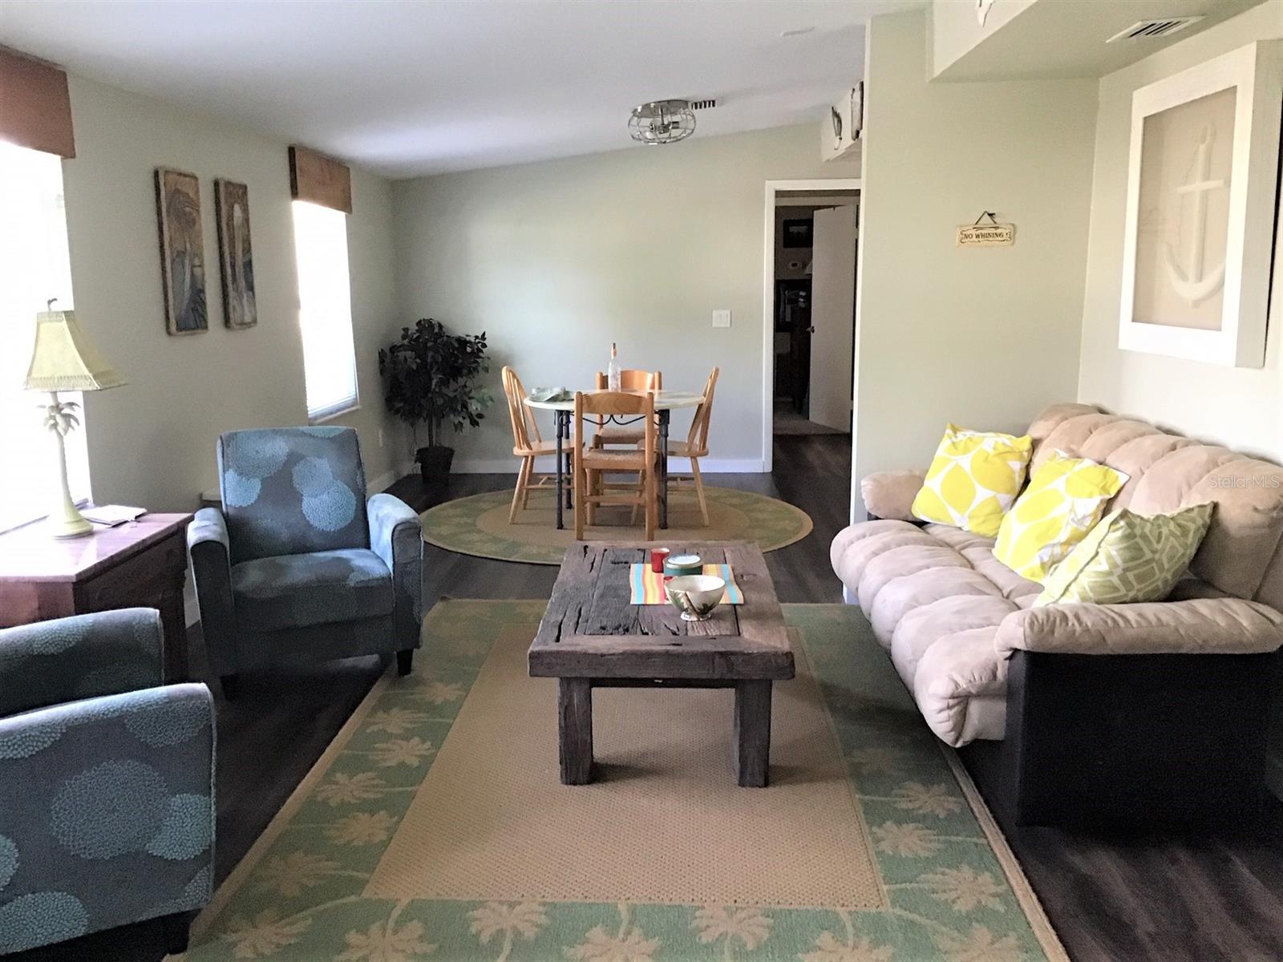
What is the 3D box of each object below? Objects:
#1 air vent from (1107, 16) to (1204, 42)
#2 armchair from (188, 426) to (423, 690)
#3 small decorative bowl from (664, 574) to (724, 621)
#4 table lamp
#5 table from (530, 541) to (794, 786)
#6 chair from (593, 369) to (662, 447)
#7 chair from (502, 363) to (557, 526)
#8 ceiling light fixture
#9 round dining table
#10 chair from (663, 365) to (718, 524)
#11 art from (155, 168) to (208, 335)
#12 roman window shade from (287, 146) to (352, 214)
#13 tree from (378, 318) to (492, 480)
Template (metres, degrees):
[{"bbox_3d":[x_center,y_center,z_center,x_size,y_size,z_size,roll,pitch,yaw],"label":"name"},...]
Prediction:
[{"bbox_3d":[1.681,-1.472,3.771,0.175,0.020,0.330,0,10,2],"label":"air vent"},{"bbox_3d":[-1.275,0.259,4.310,0.760,0.860,0.770,-5,11,-25],"label":"armchair"},{"bbox_3d":[0.166,0.363,3.489,0.186,0.105,0.186,0,10,2],"label":"small decorative bowl"},{"bbox_3d":[-1.725,-0.194,3.526,0.225,0.700,0.225,-1,10,-3],"label":"table lamp"},{"bbox_3d":[0.075,0.556,3.885,0.720,0.407,1.390,0,10,2],"label":"table"},{"bbox_3d":[-0.078,-0.281,7.420,0.440,0.840,0.460,0,10,2],"label":"chair"},{"bbox_3d":[-0.594,-0.233,7.025,0.495,0.921,0.480,1,10,7],"label":"chair"},{"bbox_3d":[0.111,-1.980,6.401,0.375,0.190,0.375,-7,10,3],"label":"ceiling light fixture"},{"bbox_3d":[-0.162,-0.134,6.895,1.080,0.736,1.080,0,10,2],"label":"round dining table"},{"bbox_3d":[0.212,-0.225,6.972,0.511,0.916,0.480,0,10,2],"label":"chair"},{"bbox_3d":[-1.901,-0.942,4.756,0.032,0.650,0.350,0,10,2],"label":"art"},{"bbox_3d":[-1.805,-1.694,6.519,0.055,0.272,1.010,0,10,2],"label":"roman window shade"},{"bbox_3d":[-1.384,-0.560,8.195,0.760,1.170,0.740,0,10,2],"label":"tree"}]

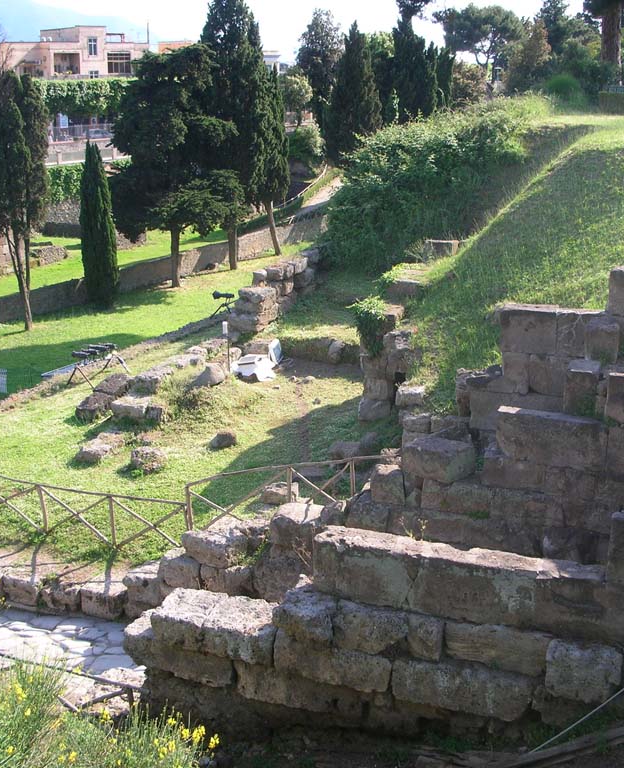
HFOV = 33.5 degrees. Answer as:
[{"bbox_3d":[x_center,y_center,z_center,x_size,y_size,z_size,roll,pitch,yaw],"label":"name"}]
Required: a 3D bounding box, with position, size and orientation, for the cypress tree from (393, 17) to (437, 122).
[{"bbox_3d":[5.867,-17.509,59.501,2.600,7.200,2.600,-1,17,0],"label":"cypress tree"}]

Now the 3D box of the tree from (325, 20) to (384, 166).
[{"bbox_3d":[2.645,-18.517,66.000,3.700,9.400,3.700,0,17,0],"label":"tree"}]

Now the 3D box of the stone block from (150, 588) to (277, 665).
[{"bbox_3d":[-1.328,3.467,14.817,1.690,0.480,0.840,6,17,19],"label":"stone block"}]

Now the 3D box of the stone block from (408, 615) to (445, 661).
[{"bbox_3d":[1.609,3.239,13.767,0.488,0.590,0.600,6,17,22],"label":"stone block"}]

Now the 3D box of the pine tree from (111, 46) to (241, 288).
[{"bbox_3d":[-6.335,-9.889,48.040,5.656,10.871,5.373,-1,16,0],"label":"pine tree"}]

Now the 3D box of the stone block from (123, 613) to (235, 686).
[{"bbox_3d":[-1.768,3.823,15.045,1.700,0.450,0.770,6,17,19],"label":"stone block"}]

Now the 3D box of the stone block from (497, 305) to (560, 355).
[{"bbox_3d":[3.448,-0.871,16.247,0.842,0.675,0.651,4,17,17],"label":"stone block"}]

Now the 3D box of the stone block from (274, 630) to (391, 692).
[{"bbox_3d":[0.394,3.705,14.296,1.676,0.590,0.650,6,17,22],"label":"stone block"}]

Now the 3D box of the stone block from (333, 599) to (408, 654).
[{"bbox_3d":[0.873,3.084,13.894,1.023,0.738,0.700,6,18,19],"label":"stone block"}]

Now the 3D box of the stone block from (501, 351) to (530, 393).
[{"bbox_3d":[2.727,-0.191,13.660,0.310,0.550,0.450,6,17,19],"label":"stone block"}]

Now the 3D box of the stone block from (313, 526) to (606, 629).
[{"bbox_3d":[1.948,2.676,13.903,3.891,0.759,0.600,6,16,20],"label":"stone block"}]

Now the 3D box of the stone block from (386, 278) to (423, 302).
[{"bbox_3d":[2.642,-2.699,29.574,0.883,0.577,0.698,4,17,17],"label":"stone block"}]

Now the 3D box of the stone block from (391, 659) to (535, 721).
[{"bbox_3d":[1.938,3.732,13.389,1.652,0.558,0.744,4,17,17],"label":"stone block"}]

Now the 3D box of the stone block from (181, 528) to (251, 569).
[{"bbox_3d":[-1.612,2.750,17.349,1.050,0.420,0.580,5,18,17],"label":"stone block"}]

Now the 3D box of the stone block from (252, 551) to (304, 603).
[{"bbox_3d":[-0.506,3.237,18.245,0.920,0.920,0.700,6,18,19],"label":"stone block"}]

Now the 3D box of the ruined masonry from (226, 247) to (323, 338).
[{"bbox_3d":[-1.190,-3.304,36.623,1.250,2.300,4.400,8,19,27],"label":"ruined masonry"}]

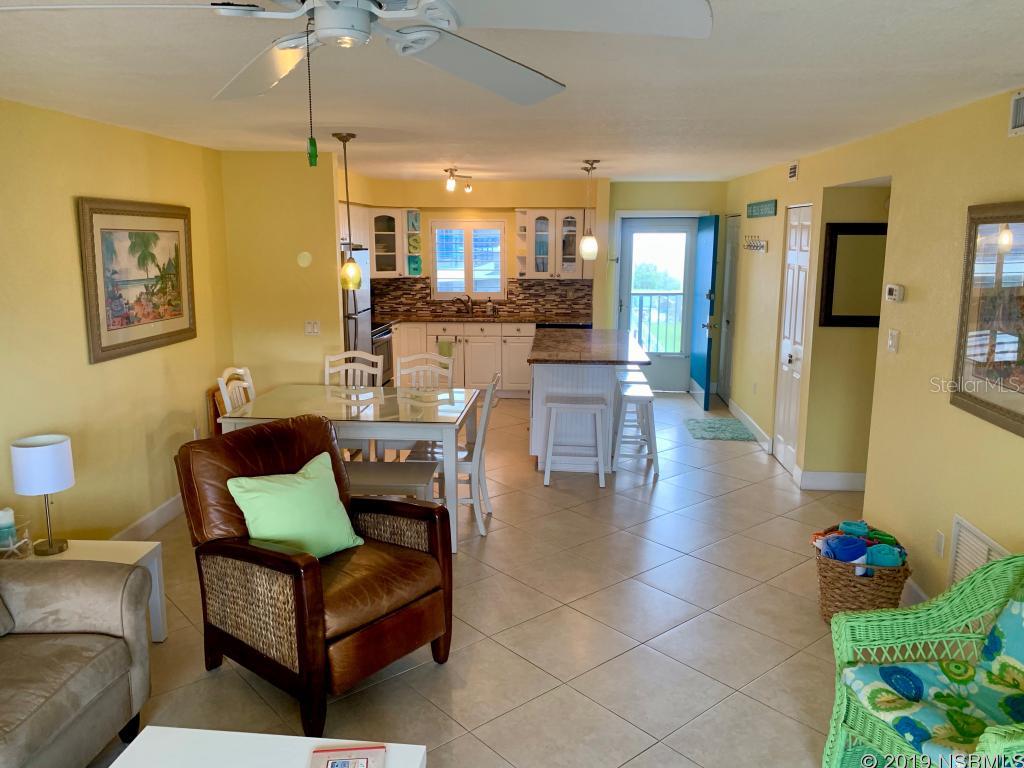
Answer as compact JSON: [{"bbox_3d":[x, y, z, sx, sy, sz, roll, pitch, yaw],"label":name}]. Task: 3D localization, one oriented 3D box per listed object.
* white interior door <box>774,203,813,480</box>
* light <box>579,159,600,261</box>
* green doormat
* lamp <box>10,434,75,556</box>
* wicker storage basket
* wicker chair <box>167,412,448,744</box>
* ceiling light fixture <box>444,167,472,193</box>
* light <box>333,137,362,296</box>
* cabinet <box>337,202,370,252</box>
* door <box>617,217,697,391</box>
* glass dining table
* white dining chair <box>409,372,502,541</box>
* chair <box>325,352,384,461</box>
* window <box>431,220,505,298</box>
[{"bbox_3d":[2.225,-0.345,6.099,0.040,2.040,0.610,1,11,5],"label":"white interior door"},{"bbox_3d":[0.652,-1.439,6.415,0.160,0.830,0.160,1,10,4],"label":"light"},{"bbox_3d":[1.940,0.411,7.279,0.540,0.025,0.860,1,10,4],"label":"green doormat"},{"bbox_3d":[-2.013,0.480,3.313,0.225,0.493,0.225,1,11,4],"label":"lamp"},{"bbox_3d":[1.667,0.919,3.651,0.410,0.320,0.380,6,12,28],"label":"wicker storage basket"},{"bbox_3d":[-0.816,0.681,3.159,0.910,0.960,0.730,9,13,40],"label":"wicker chair"},{"bbox_3d":[-0.512,-1.905,7.219,0.280,0.250,0.280,1,11,5],"label":"ceiling light fixture"},{"bbox_3d":[-1.008,-1.051,4.738,0.150,0.944,0.150,1,11,4],"label":"light"},{"bbox_3d":[-1.774,-1.603,7.810,0.360,0.430,1.100,1,11,5],"label":"cabinet"},{"bbox_3d":[1.713,-0.915,9.070,0.882,2.063,0.071,1,11,4],"label":"door"},{"bbox_3d":[-0.934,0.484,4.823,1.355,0.753,1.060,1,10,4],"label":"glass dining table"},{"bbox_3d":[-0.367,0.425,4.869,0.548,0.955,0.428,1,11,4],"label":"white dining chair"},{"bbox_3d":[-1.165,0.293,5.451,0.450,0.995,0.550,1,11,5],"label":"chair"},{"bbox_3d":[-0.520,-1.478,9.192,0.878,0.930,0.089,1,11,4],"label":"window"}]

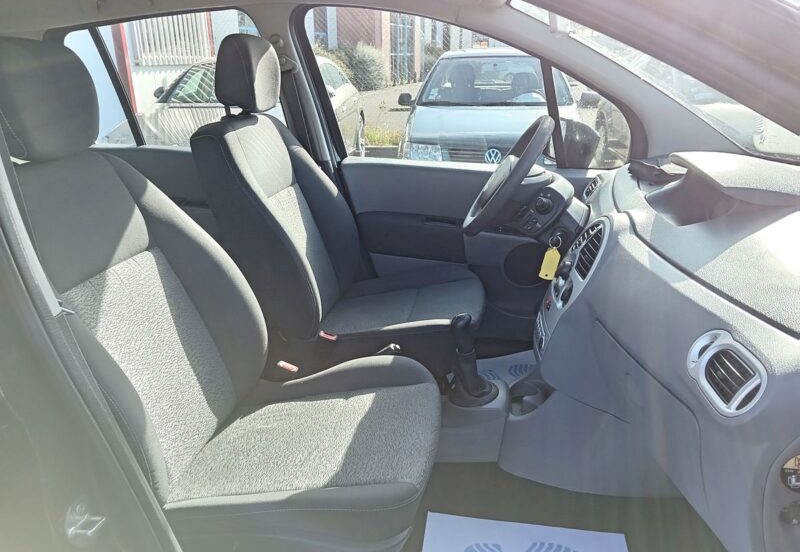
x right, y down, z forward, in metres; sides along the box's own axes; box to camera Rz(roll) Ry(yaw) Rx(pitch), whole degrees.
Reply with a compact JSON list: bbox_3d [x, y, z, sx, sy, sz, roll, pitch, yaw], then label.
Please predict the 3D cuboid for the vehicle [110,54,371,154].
[{"bbox_3d":[-1.589,-1.808,6.674,1.740,1.440,4.200,1,20,4],"label":"vehicle"}]

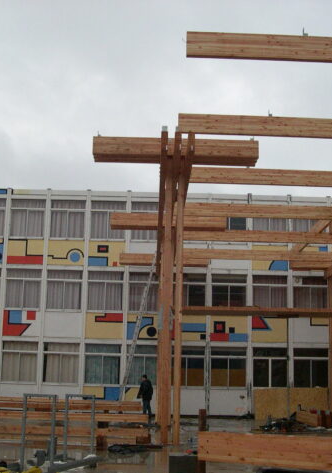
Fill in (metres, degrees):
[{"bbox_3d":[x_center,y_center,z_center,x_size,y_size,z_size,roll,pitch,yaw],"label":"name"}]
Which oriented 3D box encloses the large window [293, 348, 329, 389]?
[{"bbox_3d":[6.229,5.661,29.737,1.499,1.708,0.150,2,-11,-1],"label":"large window"}]

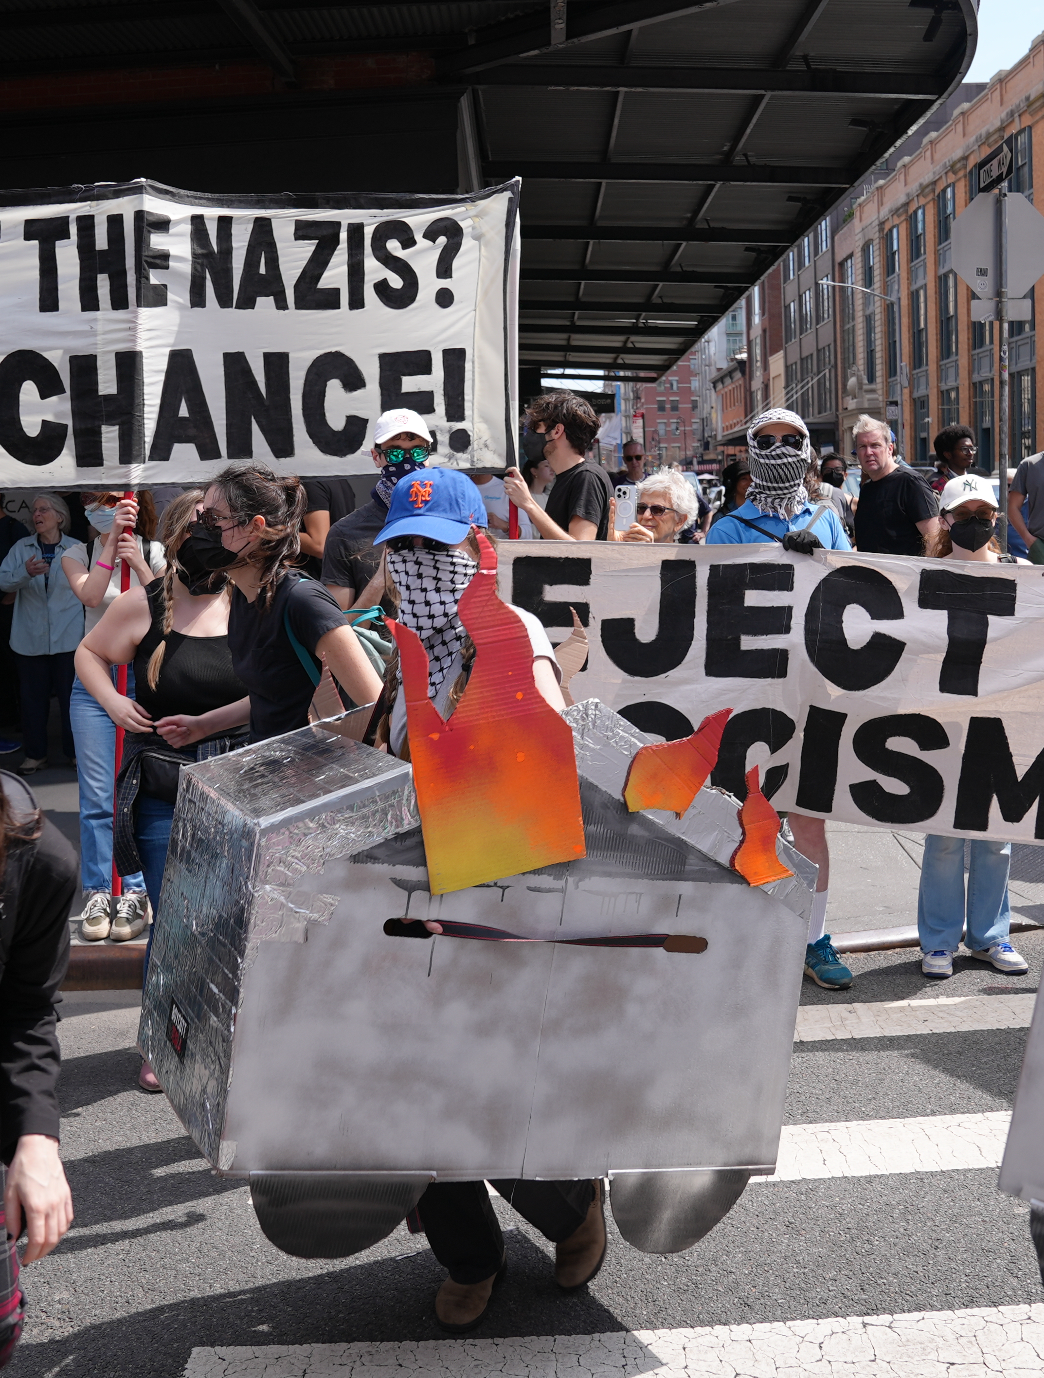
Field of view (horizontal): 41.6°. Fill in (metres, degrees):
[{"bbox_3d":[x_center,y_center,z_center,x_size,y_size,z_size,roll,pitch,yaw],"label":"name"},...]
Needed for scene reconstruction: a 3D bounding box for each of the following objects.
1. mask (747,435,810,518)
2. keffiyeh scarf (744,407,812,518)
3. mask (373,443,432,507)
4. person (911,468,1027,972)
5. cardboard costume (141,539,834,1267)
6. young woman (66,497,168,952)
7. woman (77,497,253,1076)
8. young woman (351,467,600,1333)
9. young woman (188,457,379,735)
[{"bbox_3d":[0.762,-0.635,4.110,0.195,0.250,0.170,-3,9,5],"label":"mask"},{"bbox_3d":[0.794,-0.702,4.280,0.215,0.340,0.250,-3,9,7],"label":"keffiyeh scarf"},{"bbox_3d":[-0.388,-0.688,4.450,0.170,0.185,0.150,-6,9,-10],"label":"mask"},{"bbox_3d":[1.392,0.114,4.329,0.480,1.580,0.380,-3,9,6],"label":"person"},{"bbox_3d":[-0.090,0.348,2.625,1.021,1.163,0.726,8,-1,-24],"label":"cardboard costume"},{"bbox_3d":[-1.405,0.049,4.750,0.450,1.610,0.380,-1,9,0],"label":"young woman"},{"bbox_3d":[-0.870,0.287,3.775,0.600,1.650,0.380,-5,9,-8],"label":"woman"},{"bbox_3d":[-0.101,0.406,2.718,0.500,1.650,0.500,-2,9,15],"label":"young woman"},{"bbox_3d":[-0.590,0.285,3.490,0.450,1.700,0.500,-11,11,-40],"label":"young woman"}]

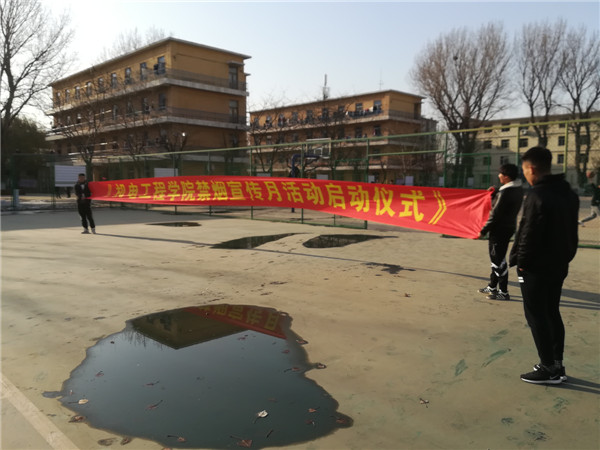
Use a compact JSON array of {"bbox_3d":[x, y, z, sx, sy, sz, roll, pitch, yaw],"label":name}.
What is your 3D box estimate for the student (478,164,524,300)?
[{"bbox_3d":[2.687,0.091,6.239,0.520,1.790,0.540,4,7,38],"label":"student"}]

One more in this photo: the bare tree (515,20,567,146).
[{"bbox_3d":[27.288,-13.058,53.118,6.000,19.500,6.000,3,6,27],"label":"bare tree"}]

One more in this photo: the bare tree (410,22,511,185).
[{"bbox_3d":[17.218,-12.237,50.168,10.800,18.400,10.000,2,5,19],"label":"bare tree"}]

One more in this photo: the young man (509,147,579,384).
[{"bbox_3d":[1.890,0.314,3.618,0.550,1.820,0.420,-5,7,-45],"label":"young man"}]

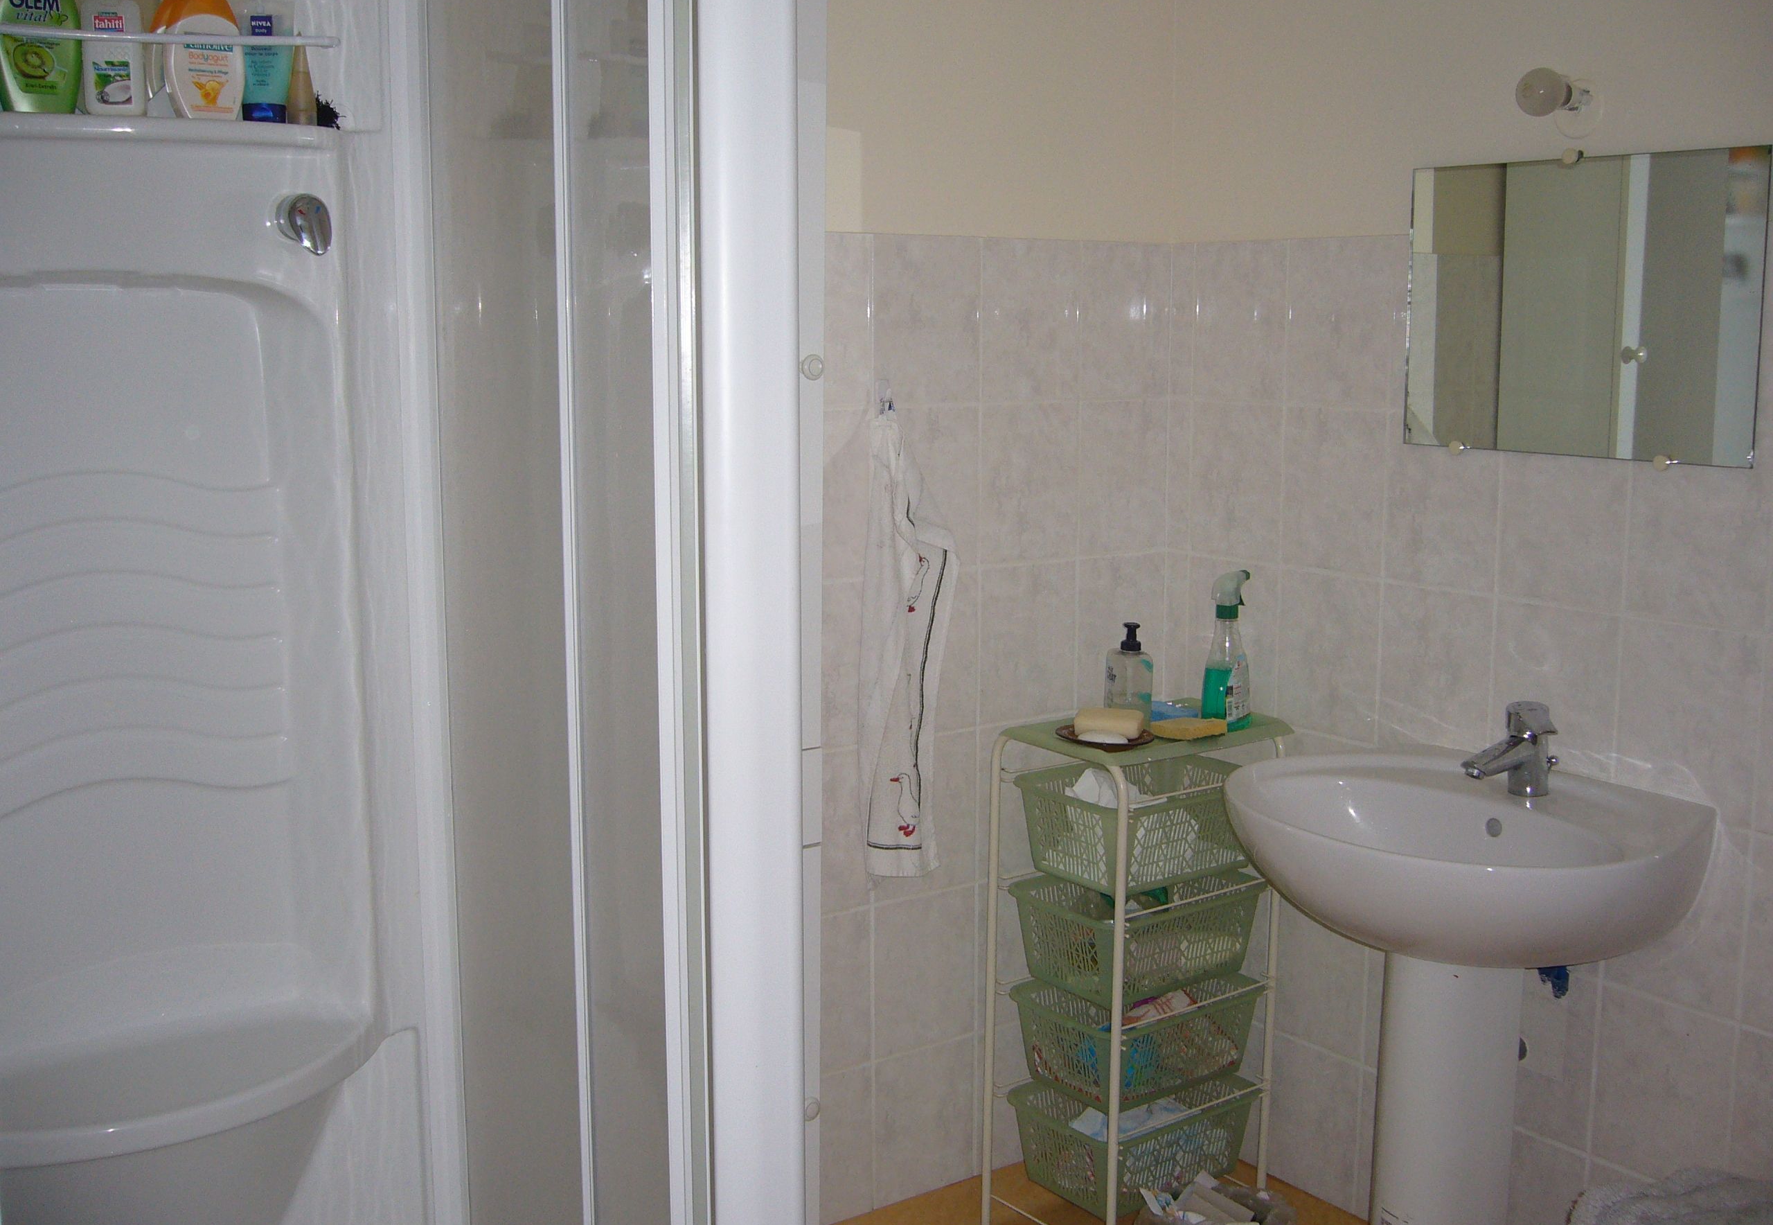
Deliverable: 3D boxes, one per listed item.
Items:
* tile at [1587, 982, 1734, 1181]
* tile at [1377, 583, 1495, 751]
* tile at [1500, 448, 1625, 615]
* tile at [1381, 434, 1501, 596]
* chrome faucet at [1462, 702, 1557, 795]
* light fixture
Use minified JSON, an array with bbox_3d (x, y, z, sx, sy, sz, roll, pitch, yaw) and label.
[{"bbox_3d":[1.023,0.634,2.361,0.010,0.250,0.200,-7,11,-35],"label":"tile"},{"bbox_3d":[0.793,0.088,2.594,0.010,0.250,0.200,-7,11,-35],"label":"tile"},{"bbox_3d":[0.907,-0.135,2.398,0.010,0.250,0.200,-7,11,-35],"label":"tile"},{"bbox_3d":[0.792,-0.160,2.554,0.010,0.250,0.200,-7,11,-35],"label":"tile"},{"bbox_3d":[0.810,0.183,2.299,0.167,0.110,0.062,-7,11,-35],"label":"chrome faucet"},{"bbox_3d":[0.853,-0.656,2.299,0.118,0.085,0.071,-6,11,-35],"label":"light fixture"}]

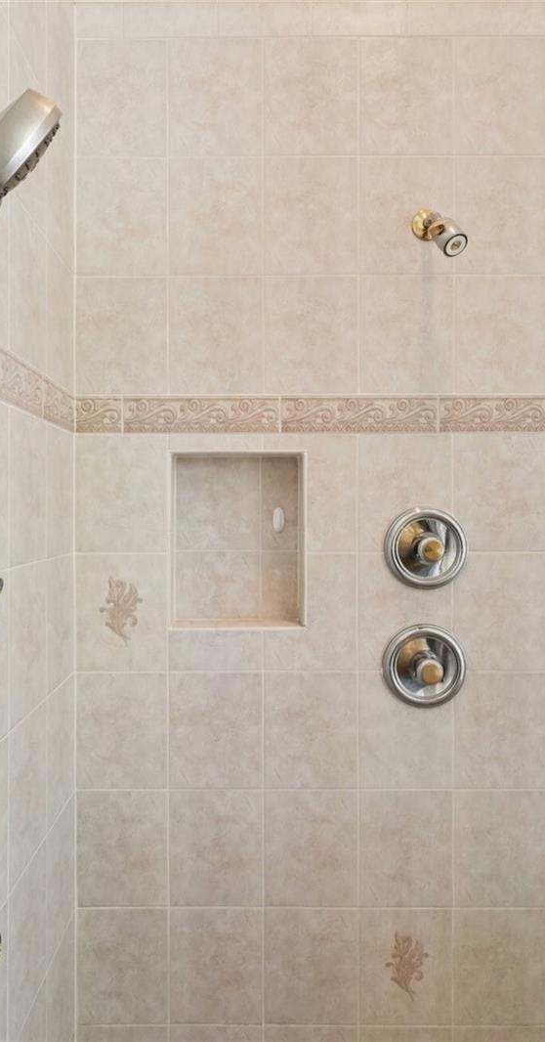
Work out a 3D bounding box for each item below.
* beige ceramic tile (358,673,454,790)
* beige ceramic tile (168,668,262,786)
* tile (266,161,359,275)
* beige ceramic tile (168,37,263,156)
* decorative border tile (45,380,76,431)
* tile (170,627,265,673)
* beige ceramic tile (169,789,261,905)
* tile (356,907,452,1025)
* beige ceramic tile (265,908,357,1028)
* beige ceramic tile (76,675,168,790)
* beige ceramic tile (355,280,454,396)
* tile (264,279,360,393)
[{"bbox_3d":[0.286,0.448,1.392,0.200,0.250,0.009,0,0,0],"label":"beige ceramic tile"},{"bbox_3d":[-0.121,0.452,1.403,0.201,0.253,0.010,0,1,0],"label":"beige ceramic tile"},{"bbox_3d":[0.083,-0.648,1.391,0.200,0.250,0.010,0,0,0],"label":"tile"},{"bbox_3d":[-0.120,-0.898,1.384,0.201,0.248,0.010,0,1,0],"label":"beige ceramic tile"},{"bbox_3d":[-0.425,-0.227,1.293,0.009,0.079,0.215,0,0,-2],"label":"decorative border tile"},{"bbox_3d":[-0.121,0.277,1.400,0.201,0.093,0.010,0,1,0],"label":"tile"},{"bbox_3d":[-0.119,0.702,1.399,0.200,0.250,0.010,0,0,0],"label":"beige ceramic tile"},{"bbox_3d":[0.284,0.947,1.387,0.200,0.248,0.010,0,0,0],"label":"tile"},{"bbox_3d":[0.082,0.962,1.409,0.203,0.254,0.010,0,1,0],"label":"beige ceramic tile"},{"bbox_3d":[-0.323,0.452,1.404,0.198,0.253,0.010,0,1,0],"label":"beige ceramic tile"},{"bbox_3d":[0.284,-0.393,1.387,0.200,0.248,0.010,0,0,0],"label":"beige ceramic tile"},{"bbox_3d":[0.083,-0.393,1.387,0.200,0.248,0.010,0,0,0],"label":"tile"}]

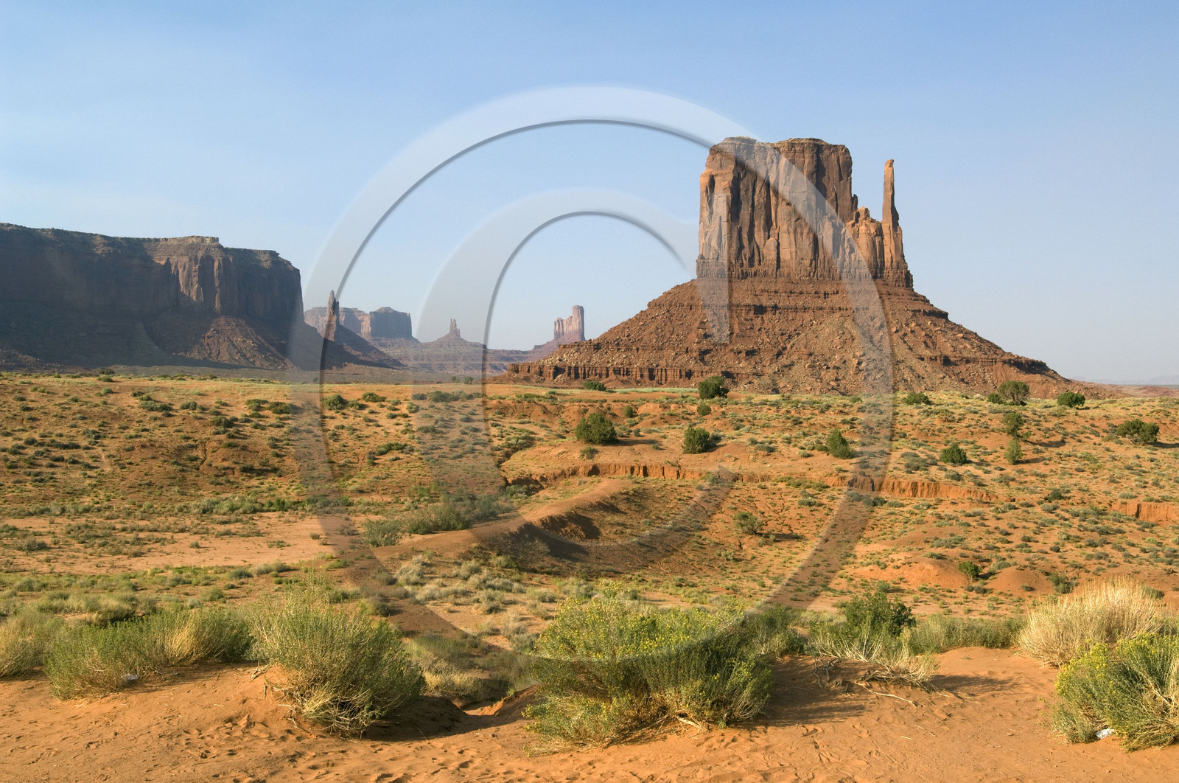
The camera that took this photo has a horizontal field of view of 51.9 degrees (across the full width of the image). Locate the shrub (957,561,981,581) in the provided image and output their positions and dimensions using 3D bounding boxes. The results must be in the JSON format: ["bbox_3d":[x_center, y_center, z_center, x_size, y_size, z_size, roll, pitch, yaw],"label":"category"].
[{"bbox_3d":[12.856,6.085,41.000,0.760,0.720,0.740,0,0,0],"label":"shrub"}]

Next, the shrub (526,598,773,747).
[{"bbox_3d":[0.330,1.510,6.800,1.320,0.710,1.050,0,1,0],"label":"shrub"}]

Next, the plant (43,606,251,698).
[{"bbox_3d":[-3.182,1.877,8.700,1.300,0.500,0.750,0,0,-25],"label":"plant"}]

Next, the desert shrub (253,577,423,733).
[{"bbox_3d":[-1.420,1.460,6.850,0.950,0.760,0.880,0,1,0],"label":"desert shrub"}]

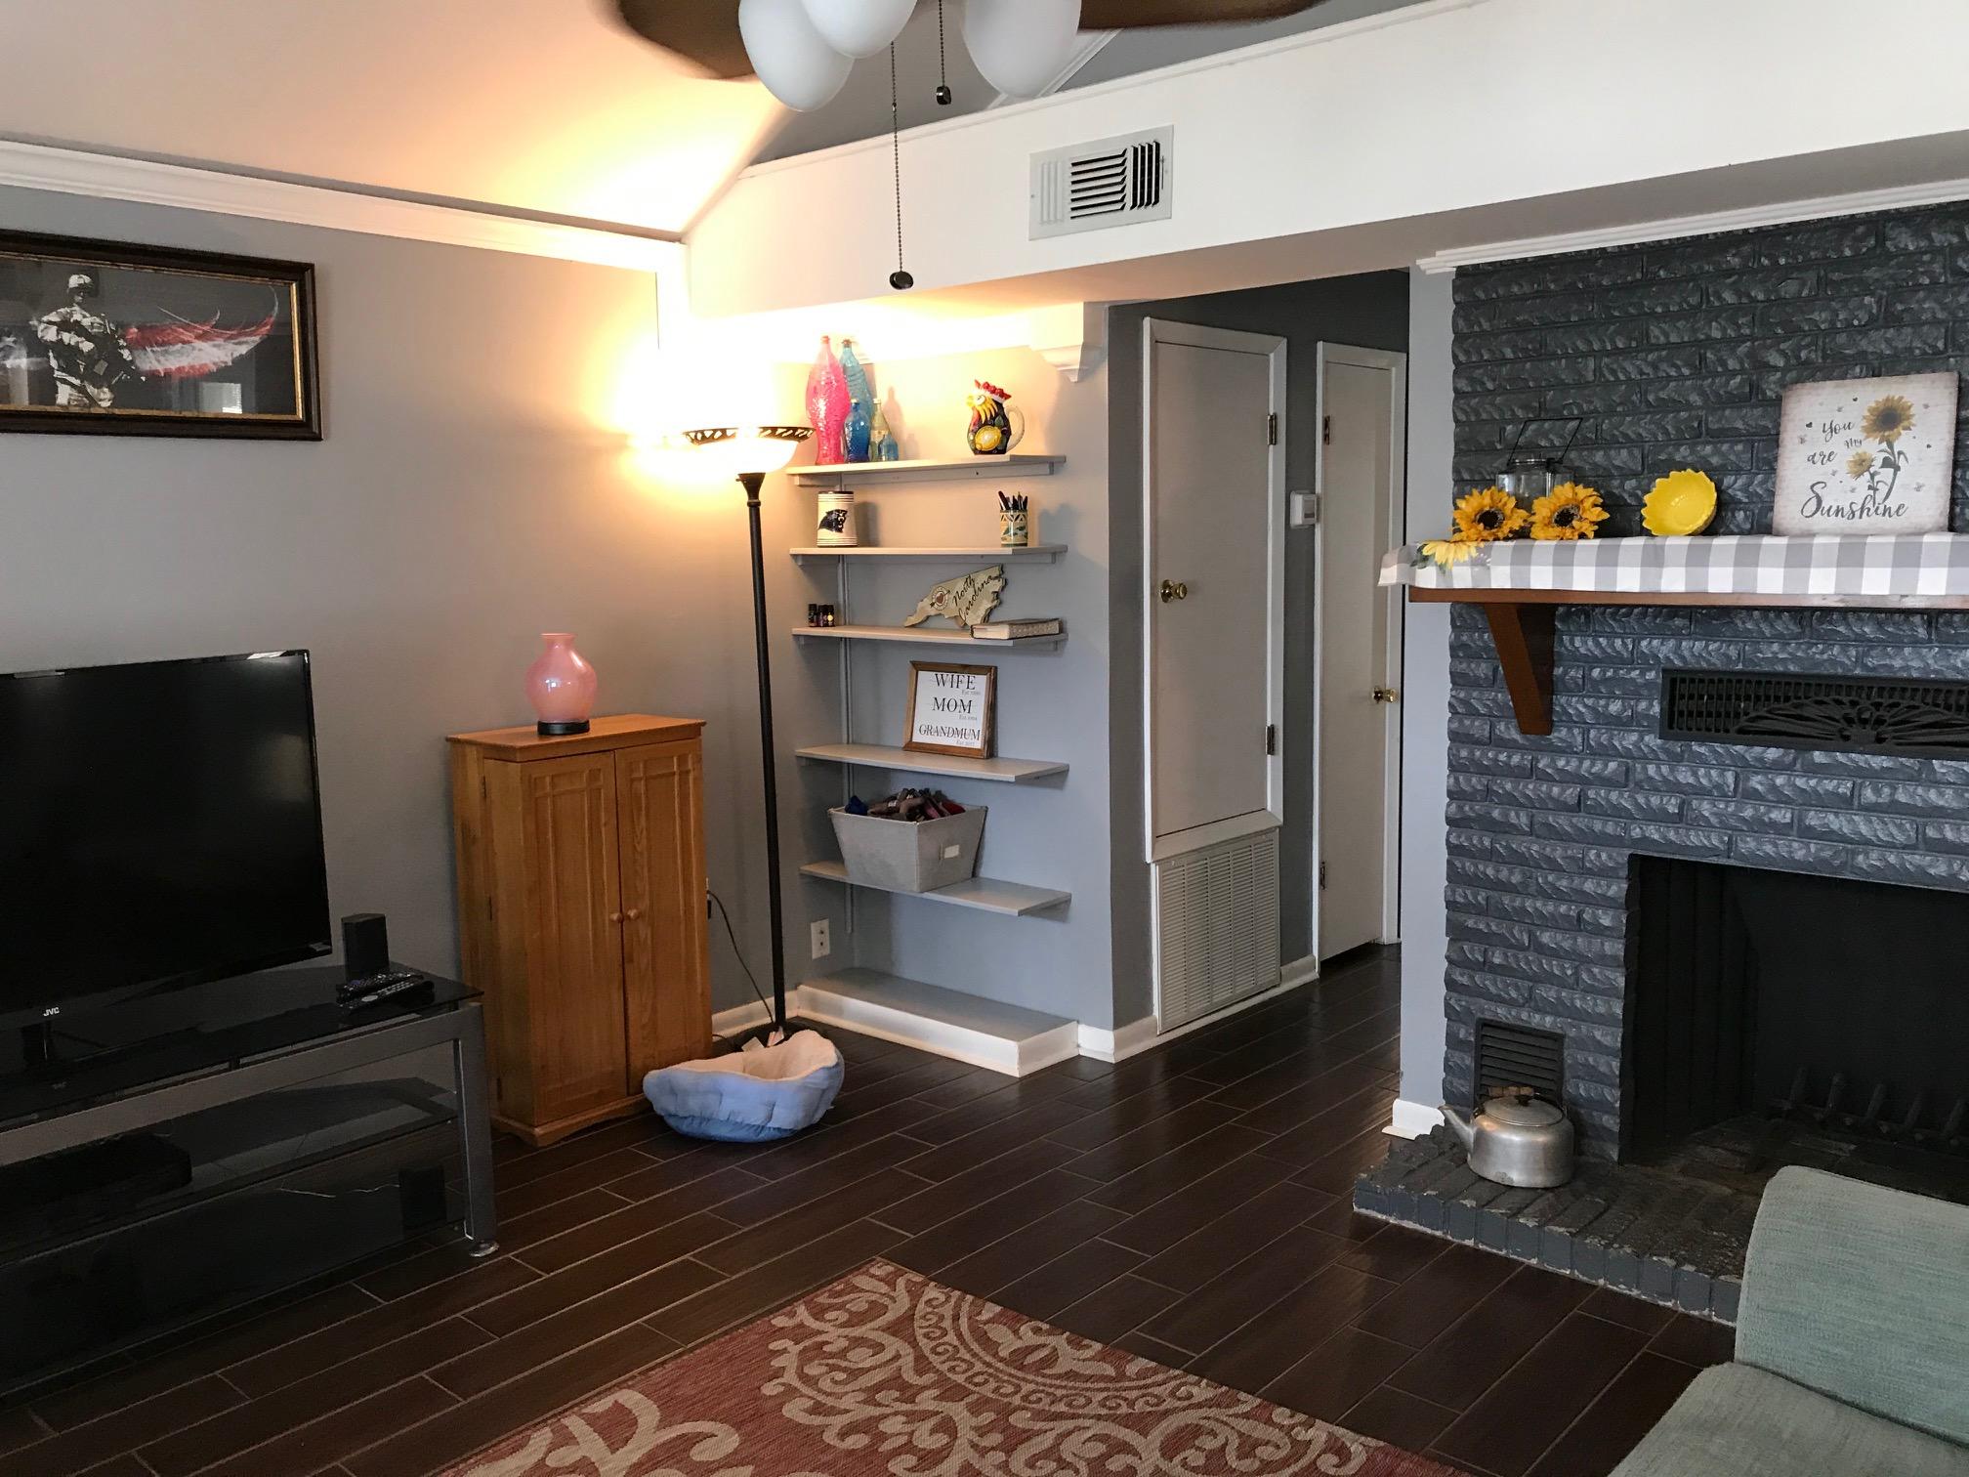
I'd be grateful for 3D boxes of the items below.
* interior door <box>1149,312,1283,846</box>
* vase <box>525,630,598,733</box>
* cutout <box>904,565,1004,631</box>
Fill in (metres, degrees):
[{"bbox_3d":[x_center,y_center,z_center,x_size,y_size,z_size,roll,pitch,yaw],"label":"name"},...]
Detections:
[{"bbox_3d":[0.700,-0.455,4.825,0.050,1.532,0.747,6,10,41],"label":"interior door"},{"bbox_3d":[-1.116,-0.146,4.200,0.190,0.254,0.190,6,10,41],"label":"vase"},{"bbox_3d":[-0.090,-0.423,4.777,0.415,0.185,0.020,6,6,41],"label":"cutout"}]

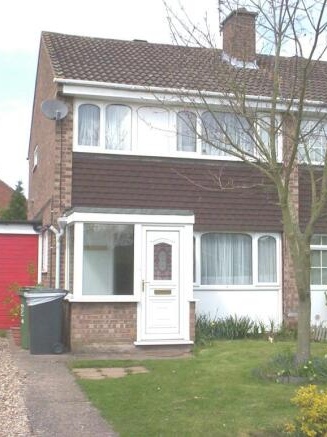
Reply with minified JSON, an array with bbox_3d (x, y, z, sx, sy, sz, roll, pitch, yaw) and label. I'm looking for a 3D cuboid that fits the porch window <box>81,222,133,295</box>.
[{"bbox_3d":[-0.951,0.705,10.914,0.944,1.251,0.100,2,-5,-16],"label":"porch window"}]

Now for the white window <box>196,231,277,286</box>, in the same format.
[{"bbox_3d":[1.368,0.830,12.834,2.100,1.111,0.100,2,-5,-16],"label":"white window"}]

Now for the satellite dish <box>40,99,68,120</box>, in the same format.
[{"bbox_3d":[-1.959,-1.959,11.450,0.470,0.400,0.300,2,-5,-21],"label":"satellite dish"}]

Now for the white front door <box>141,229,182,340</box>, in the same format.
[{"bbox_3d":[-0.032,1.142,11.146,0.788,1.984,0.100,2,-5,-16],"label":"white front door"}]

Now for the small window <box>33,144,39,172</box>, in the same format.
[{"bbox_3d":[-3.140,-1.493,15.750,0.100,0.550,1.000,2,-5,-16],"label":"small window"}]

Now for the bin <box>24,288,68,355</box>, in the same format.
[{"bbox_3d":[-1.986,1.714,10.737,0.710,1.080,0.580,2,-5,-16],"label":"bin"}]

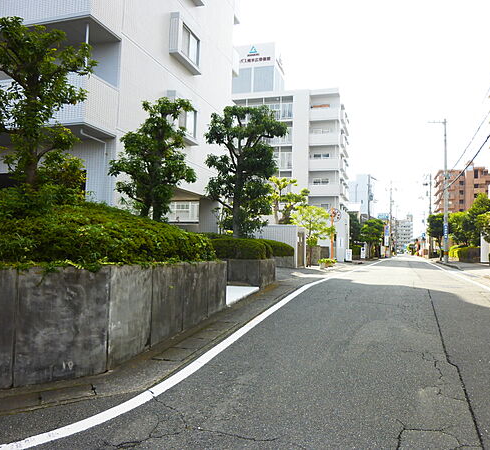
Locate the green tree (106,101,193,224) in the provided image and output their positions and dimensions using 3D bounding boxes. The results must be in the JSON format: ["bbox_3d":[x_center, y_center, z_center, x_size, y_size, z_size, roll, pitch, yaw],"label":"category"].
[{"bbox_3d":[-2.374,-1.561,11.000,2.230,3.330,2.150,0,-3,17],"label":"green tree"}]

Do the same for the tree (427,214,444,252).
[{"bbox_3d":[16.573,0.995,37.500,1.600,4.100,1.600,0,-3,17],"label":"tree"}]

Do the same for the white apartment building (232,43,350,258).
[{"bbox_3d":[4.810,-7.690,52.140,14.500,23.570,9.000,0,-3,18],"label":"white apartment building"}]

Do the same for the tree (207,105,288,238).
[{"bbox_3d":[0.052,-1.714,15.000,2.840,4.950,2.600,0,-3,17],"label":"tree"}]

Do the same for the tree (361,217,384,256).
[{"bbox_3d":[16.930,1.770,58.000,3.200,5.290,3.200,0,-3,18],"label":"tree"}]

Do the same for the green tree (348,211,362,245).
[{"bbox_3d":[14.020,1.280,56.000,2.600,6.310,2.600,0,-3,18],"label":"green tree"}]

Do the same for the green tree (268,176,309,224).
[{"bbox_3d":[3.450,-0.430,36.000,3.700,7.190,3.700,0,-3,18],"label":"green tree"}]

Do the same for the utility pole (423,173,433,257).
[{"bbox_3d":[22.568,-1.162,53.000,1.100,10.520,0.600,0,-4,22],"label":"utility pole"}]

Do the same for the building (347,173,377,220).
[{"bbox_3d":[28.950,-2.280,116.610,9.000,20.400,10.000,0,-3,18],"label":"building"}]

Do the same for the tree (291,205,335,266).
[{"bbox_3d":[4.790,0.790,30.500,3.100,4.330,3.100,0,-3,18],"label":"tree"}]

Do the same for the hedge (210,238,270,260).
[{"bbox_3d":[-0.254,0.831,14.700,2.100,0.740,2.300,0,-3,17],"label":"hedge"}]

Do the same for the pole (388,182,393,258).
[{"bbox_3d":[19.543,-0.803,58.000,0.800,10.310,0.500,0,-4,22],"label":"pole"}]

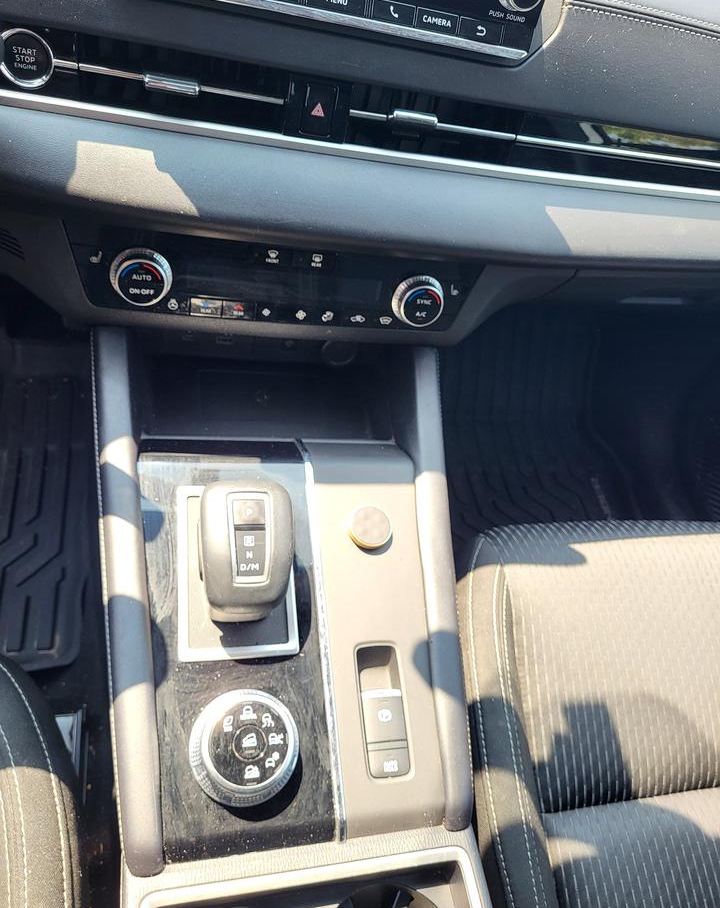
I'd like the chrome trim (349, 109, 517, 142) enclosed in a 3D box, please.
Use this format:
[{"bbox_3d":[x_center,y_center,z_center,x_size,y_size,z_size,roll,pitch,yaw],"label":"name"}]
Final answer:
[{"bbox_3d":[0.057,-0.242,0.531,0.131,0.011,0.014,1,35,-17],"label":"chrome trim"}]

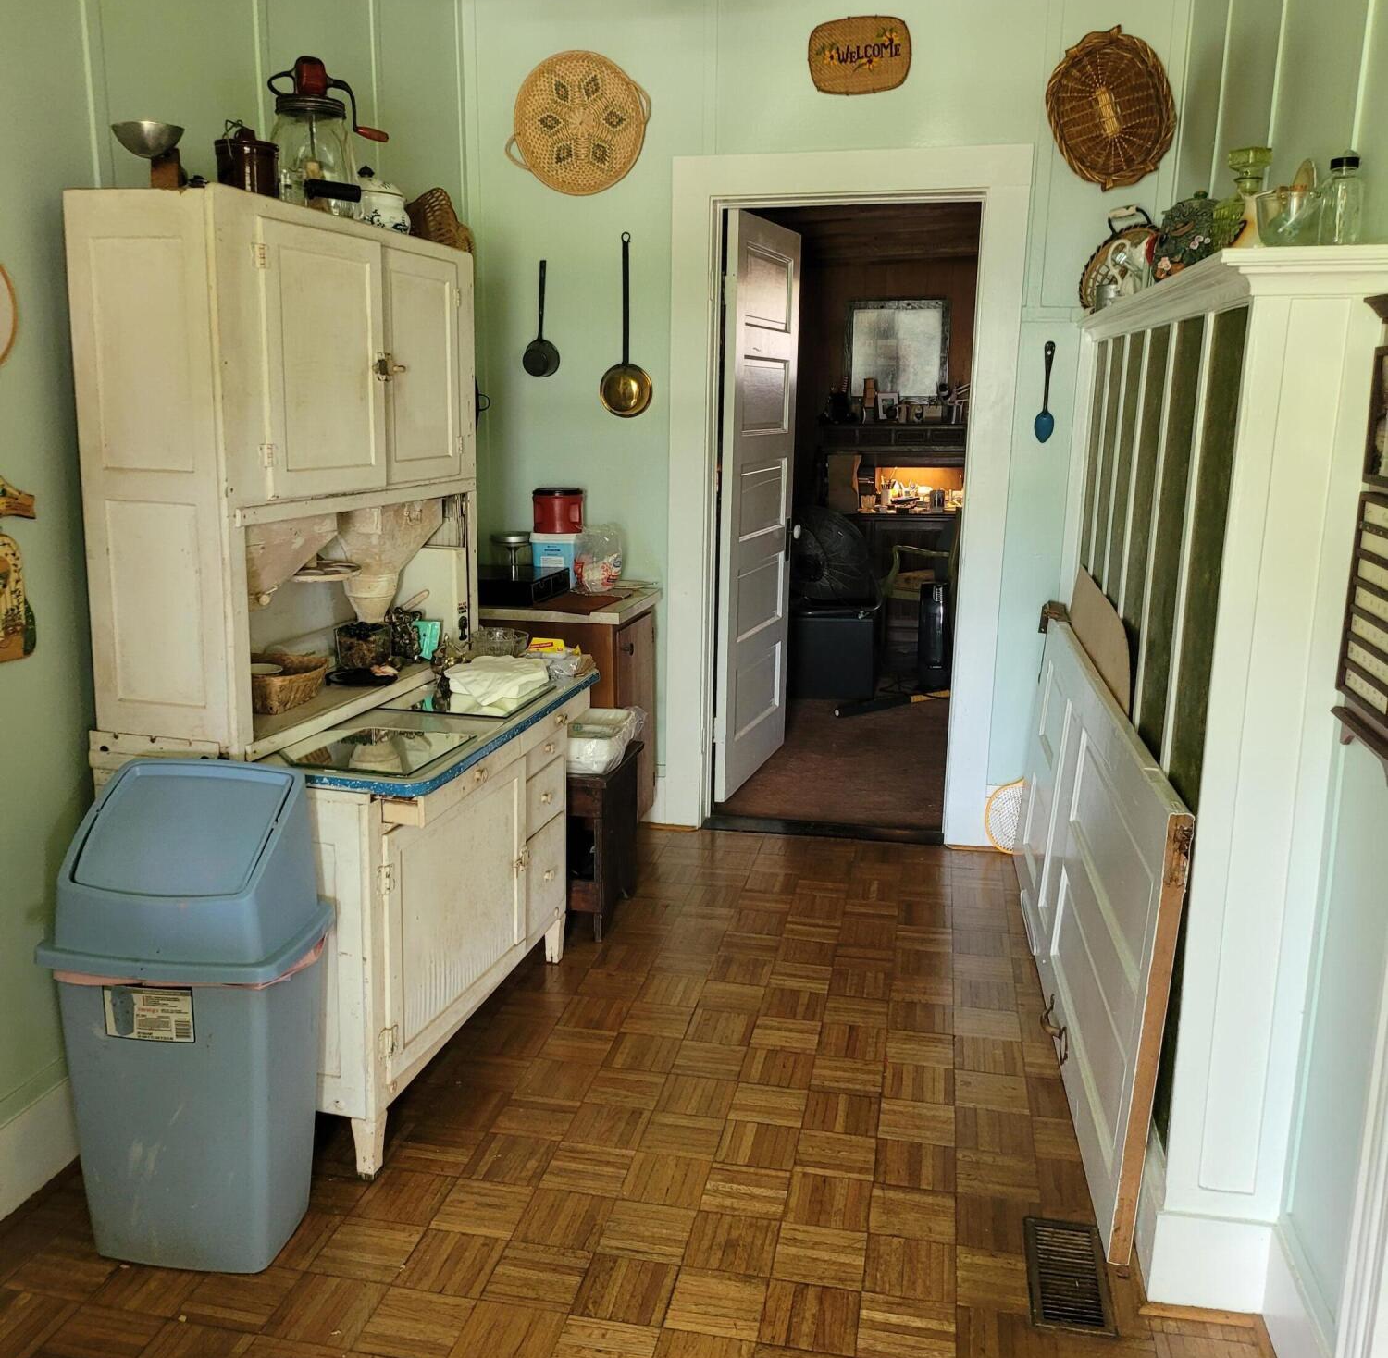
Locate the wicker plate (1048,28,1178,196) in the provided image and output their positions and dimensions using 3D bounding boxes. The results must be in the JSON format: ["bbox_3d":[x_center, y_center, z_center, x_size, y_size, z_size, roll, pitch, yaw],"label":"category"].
[{"bbox_3d":[1.193,-1.628,3.976,0.340,0.437,0.070,-10,9,13],"label":"wicker plate"}]

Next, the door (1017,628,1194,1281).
[{"bbox_3d":[0.905,0.398,3.273,0.038,0.789,2.055,6,13,8],"label":"door"}]

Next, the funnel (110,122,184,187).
[{"bbox_3d":[-0.980,-0.934,2.516,0.154,0.134,0.154,4,14,14],"label":"funnel"}]

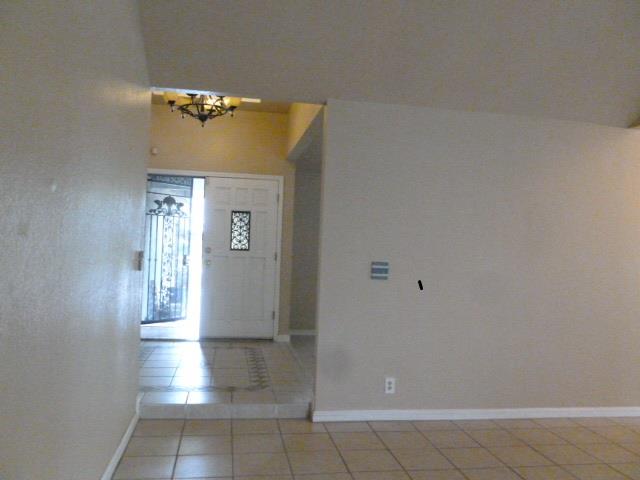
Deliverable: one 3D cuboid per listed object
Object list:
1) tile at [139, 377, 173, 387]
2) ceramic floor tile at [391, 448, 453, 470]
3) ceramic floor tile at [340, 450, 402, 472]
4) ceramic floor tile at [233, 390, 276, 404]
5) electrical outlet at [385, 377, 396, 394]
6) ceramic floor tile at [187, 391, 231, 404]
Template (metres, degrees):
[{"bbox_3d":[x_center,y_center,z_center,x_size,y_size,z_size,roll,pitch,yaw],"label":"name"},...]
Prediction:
[{"bbox_3d":[-1.425,1.199,4.380,0.326,0.010,0.326,2,-1,-10],"label":"tile"},{"bbox_3d":[0.628,1.359,3.203,0.326,0.010,0.326,2,-1,-10],"label":"ceramic floor tile"},{"bbox_3d":[0.303,1.345,3.147,0.326,0.010,0.326,2,-1,-10],"label":"ceramic floor tile"},{"bbox_3d":[-0.512,1.223,4.012,0.326,0.010,0.326,2,-1,-10],"label":"ceramic floor tile"},{"bbox_3d":[0.528,1.092,3.870,0.073,0.116,0.012,2,-1,-9],"label":"electrical outlet"},{"bbox_3d":[-0.837,1.205,3.933,0.320,0.010,0.325,2,-1,-9],"label":"ceramic floor tile"}]

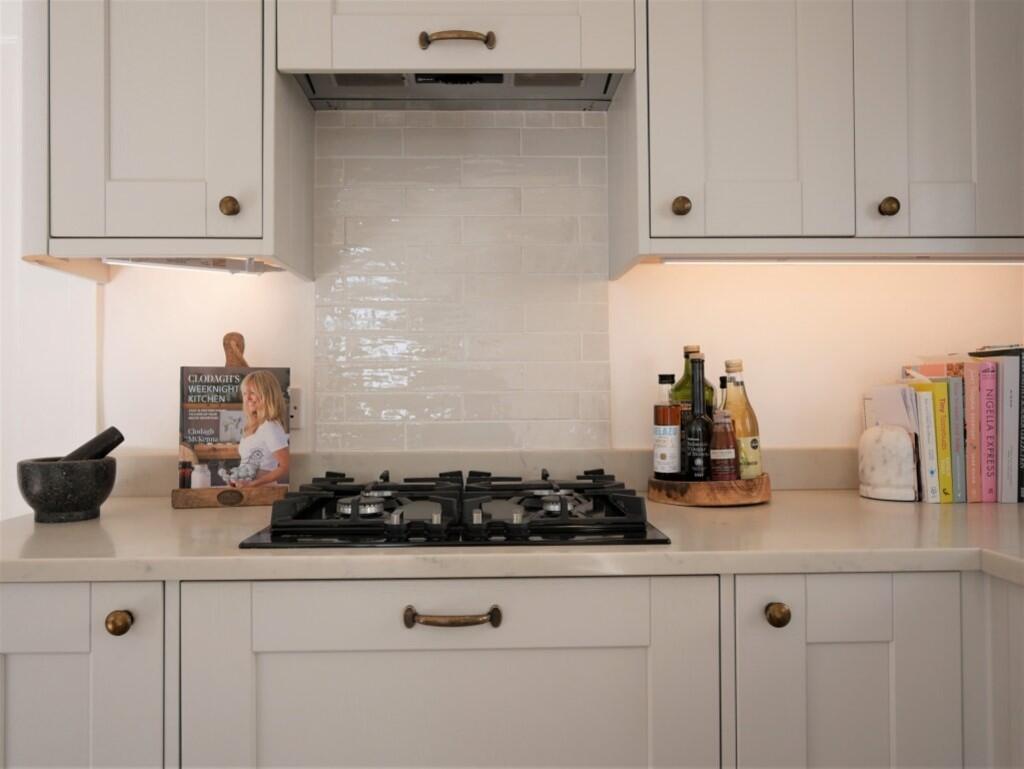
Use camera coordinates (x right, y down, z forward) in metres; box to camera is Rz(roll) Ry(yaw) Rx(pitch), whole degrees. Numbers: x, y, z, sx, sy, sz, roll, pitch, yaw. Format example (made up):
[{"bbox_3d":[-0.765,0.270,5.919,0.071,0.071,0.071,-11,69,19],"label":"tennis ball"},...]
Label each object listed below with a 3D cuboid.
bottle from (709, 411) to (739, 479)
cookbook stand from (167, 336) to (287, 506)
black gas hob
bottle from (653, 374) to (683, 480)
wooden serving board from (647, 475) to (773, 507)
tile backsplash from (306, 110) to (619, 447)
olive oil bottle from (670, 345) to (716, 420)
[{"bbox_3d":[0.397,0.116,1.438,0.053,0.132,0.053,0,-1,-1],"label":"bottle"},{"bbox_3d":[-0.540,0.064,1.506,0.212,0.334,0.125,0,-1,-15],"label":"cookbook stand"},{"bbox_3d":[-0.082,0.196,1.313,0.590,0.058,0.520,0,-1,-1],"label":"black gas hob"},{"bbox_3d":[0.296,0.082,1.461,0.051,0.202,0.051,0,-1,-1],"label":"bottle"},{"bbox_3d":[0.382,0.201,1.501,0.240,0.051,0.215,0,-1,-1],"label":"wooden serving board"},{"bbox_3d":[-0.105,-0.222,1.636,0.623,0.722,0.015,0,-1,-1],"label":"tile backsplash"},{"bbox_3d":[0.360,0.052,1.528,0.088,0.265,0.085,0,-1,-1],"label":"olive oil bottle"}]

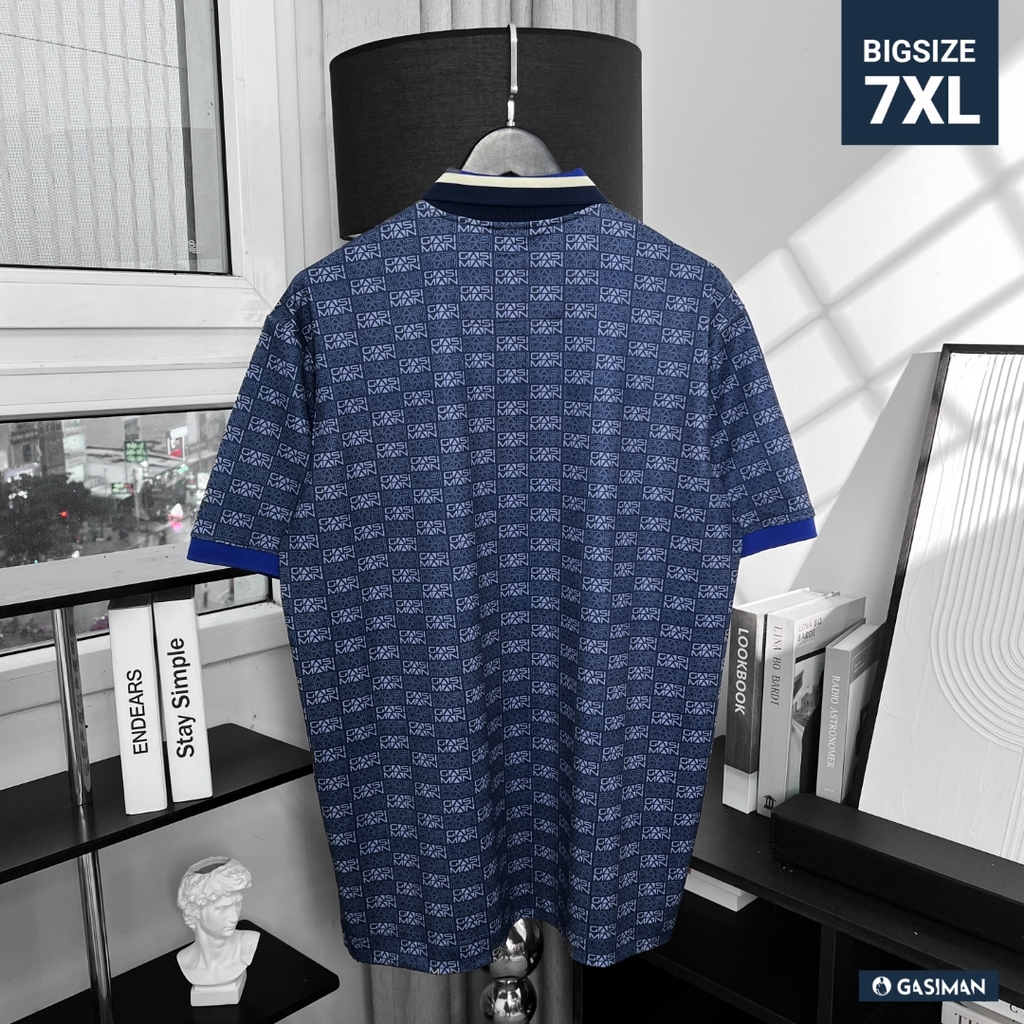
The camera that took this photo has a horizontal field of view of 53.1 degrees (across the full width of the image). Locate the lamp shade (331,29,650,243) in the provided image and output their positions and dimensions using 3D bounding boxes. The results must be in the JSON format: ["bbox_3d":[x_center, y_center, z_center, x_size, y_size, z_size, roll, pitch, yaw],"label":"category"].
[{"bbox_3d":[-0.027,-0.429,1.218,0.363,0.190,0.363,-2,12,0],"label":"lamp shade"}]

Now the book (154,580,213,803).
[{"bbox_3d":[-0.426,0.218,1.353,0.047,0.259,0.180,-3,11,-15],"label":"book"}]

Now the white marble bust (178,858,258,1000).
[{"bbox_3d":[-0.404,0.571,1.422,0.113,0.200,0.100,-2,11,-10],"label":"white marble bust"}]

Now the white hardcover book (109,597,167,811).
[{"bbox_3d":[-0.474,0.224,1.323,0.048,0.259,0.180,-3,11,-15],"label":"white hardcover book"}]

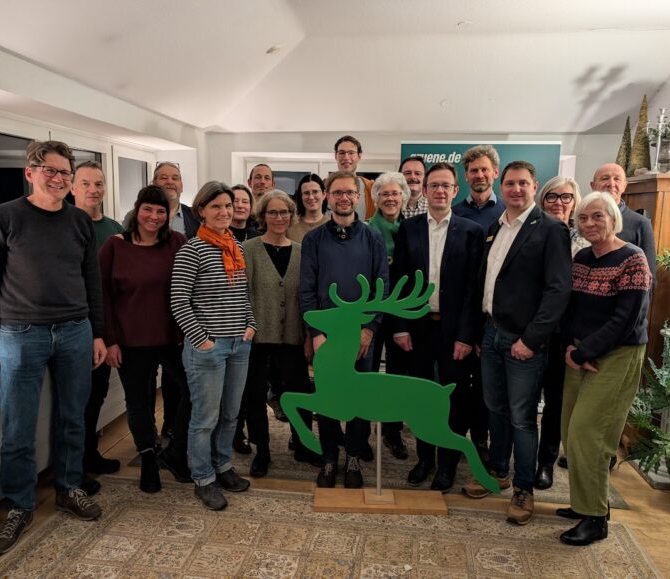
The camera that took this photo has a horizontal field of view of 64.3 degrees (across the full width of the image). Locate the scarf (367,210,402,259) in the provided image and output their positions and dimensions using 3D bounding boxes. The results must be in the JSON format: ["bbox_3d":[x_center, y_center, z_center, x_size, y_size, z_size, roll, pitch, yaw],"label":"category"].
[{"bbox_3d":[0.321,-0.317,3.266,0.270,0.353,0.220,1,7,8],"label":"scarf"}]

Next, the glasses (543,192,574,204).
[{"bbox_3d":[1.212,-0.487,2.870,0.145,0.055,0.145,6,9,32],"label":"glasses"}]

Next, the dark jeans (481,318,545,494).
[{"bbox_3d":[0.967,0.604,2.906,0.310,0.900,0.355,-7,11,-43],"label":"dark jeans"}]

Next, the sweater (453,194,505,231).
[{"bbox_3d":[0.837,-0.180,3.050,0.550,0.720,0.290,2,8,12],"label":"sweater"}]

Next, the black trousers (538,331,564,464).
[{"bbox_3d":[1.253,0.598,3.117,0.370,0.914,0.280,2,7,15],"label":"black trousers"}]

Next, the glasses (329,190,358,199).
[{"bbox_3d":[0.046,-0.516,2.889,0.142,0.048,0.135,0,7,-3],"label":"glasses"}]

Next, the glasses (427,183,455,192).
[{"bbox_3d":[0.575,-0.553,2.892,0.145,0.056,0.135,2,7,12],"label":"glasses"}]

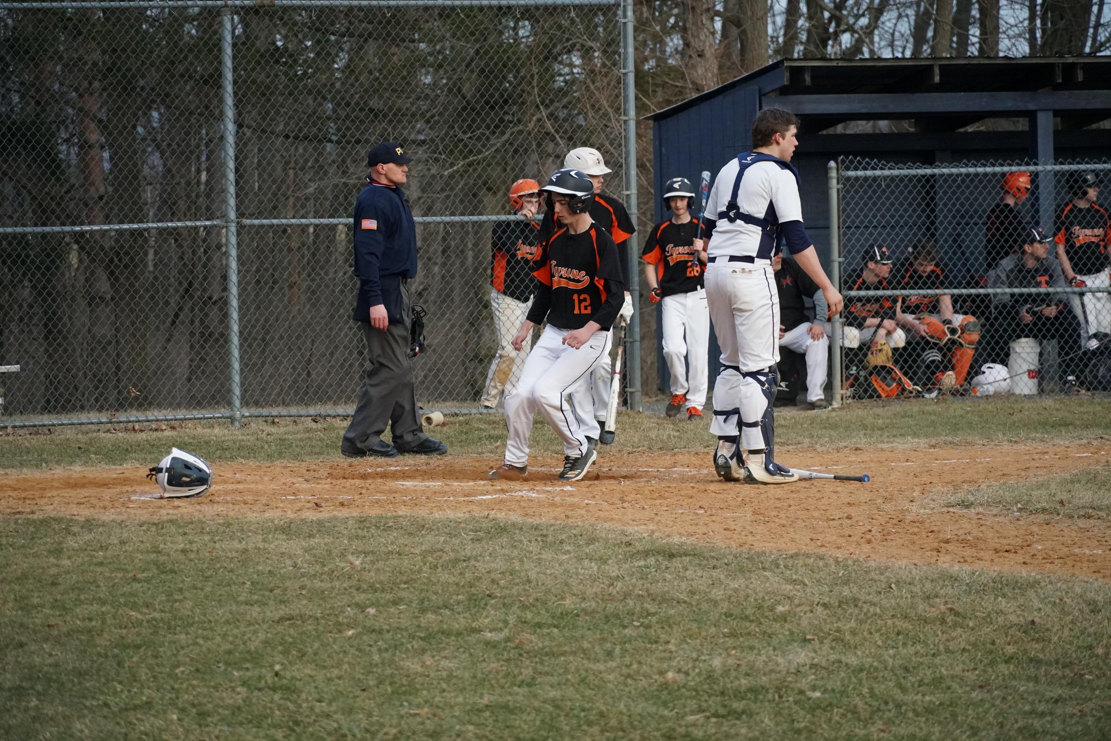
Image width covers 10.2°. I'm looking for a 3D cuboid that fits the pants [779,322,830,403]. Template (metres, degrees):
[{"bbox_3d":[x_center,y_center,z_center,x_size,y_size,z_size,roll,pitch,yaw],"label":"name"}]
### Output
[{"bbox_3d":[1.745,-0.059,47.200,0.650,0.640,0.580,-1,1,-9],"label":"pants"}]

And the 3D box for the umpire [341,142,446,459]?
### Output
[{"bbox_3d":[-0.938,-0.407,36.100,0.580,1.820,0.560,-1,1,8],"label":"umpire"}]

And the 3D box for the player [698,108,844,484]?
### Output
[{"bbox_3d":[1.036,-0.373,30.800,0.650,1.840,0.520,0,1,42],"label":"player"}]

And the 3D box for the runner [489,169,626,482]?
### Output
[{"bbox_3d":[0.011,-0.234,31.700,0.700,1.560,0.600,-1,1,37],"label":"runner"}]

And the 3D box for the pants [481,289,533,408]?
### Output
[{"bbox_3d":[-0.348,-0.182,46.700,0.420,0.920,0.420,-2,1,-30],"label":"pants"}]

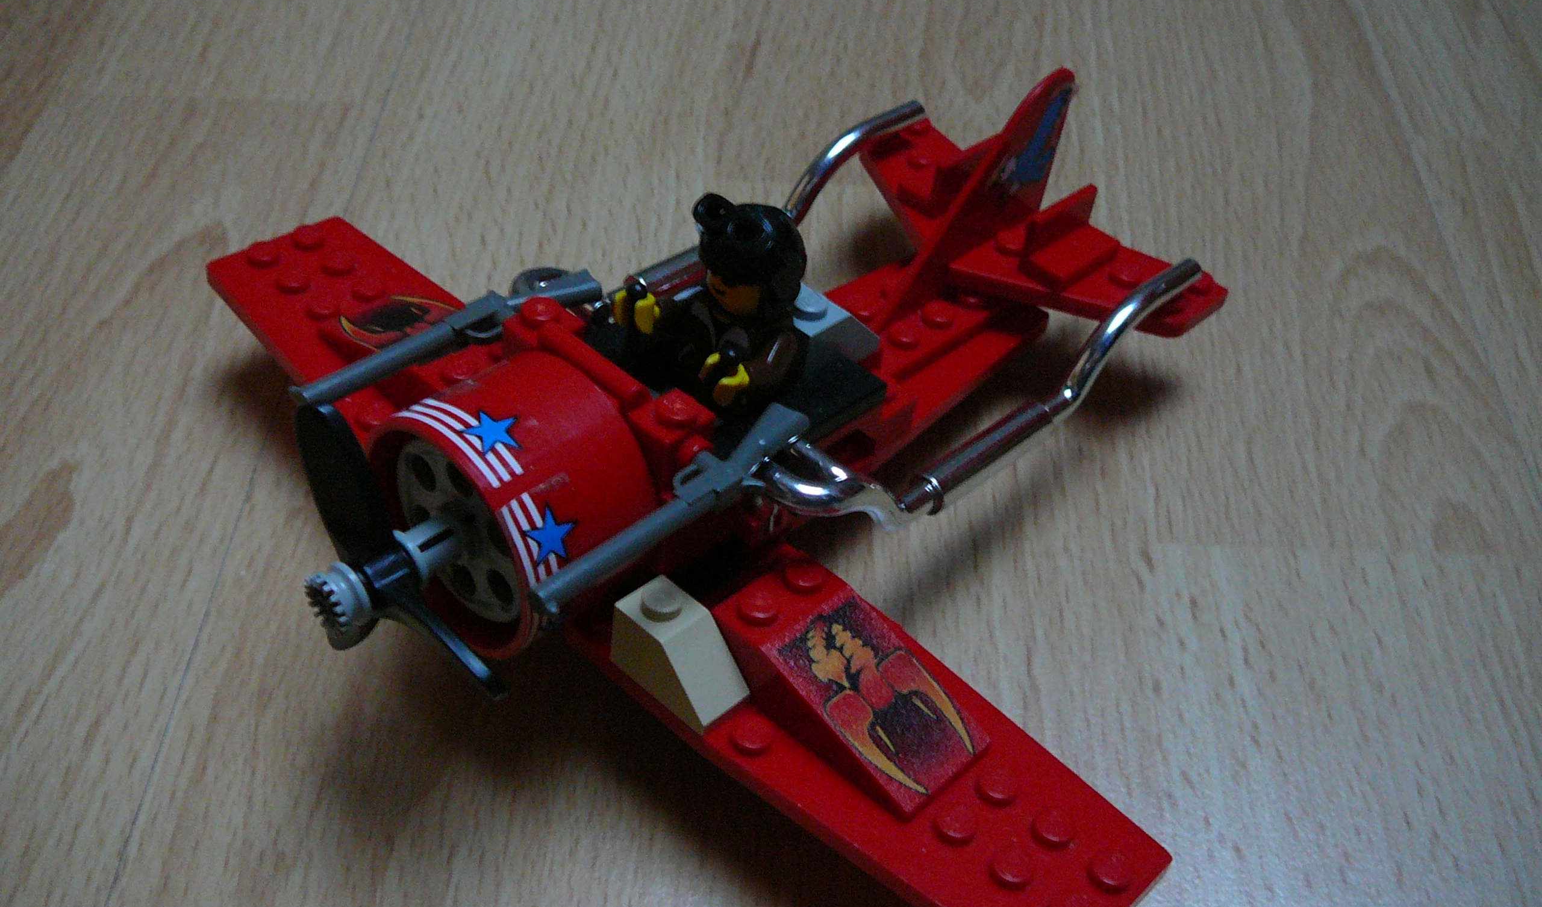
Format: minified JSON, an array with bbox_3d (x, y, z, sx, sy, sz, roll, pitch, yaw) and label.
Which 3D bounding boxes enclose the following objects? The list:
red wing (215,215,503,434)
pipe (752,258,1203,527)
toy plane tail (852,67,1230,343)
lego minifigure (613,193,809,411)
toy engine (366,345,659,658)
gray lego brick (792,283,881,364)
[{"bbox_3d":[-0.054,-0.018,0.226,0.066,0.015,0.032,37,48,27],"label":"red wing"},{"bbox_3d":[0.031,-0.010,0.216,0.015,0.015,0.090,36,48,27],"label":"pipe"},{"bbox_3d":[0.034,-0.040,0.235,0.064,0.033,0.048,36,48,27],"label":"toy plane tail"},{"bbox_3d":[-0.006,-0.016,0.199,0.023,0.036,0.023,36,48,27],"label":"lego minifigure"},{"bbox_3d":[-0.031,0.006,0.186,0.032,0.032,0.020,36,48,27],"label":"toy engine"},{"bbox_3d":[0.005,-0.018,0.215,0.016,0.007,0.015,36,48,27],"label":"gray lego brick"}]

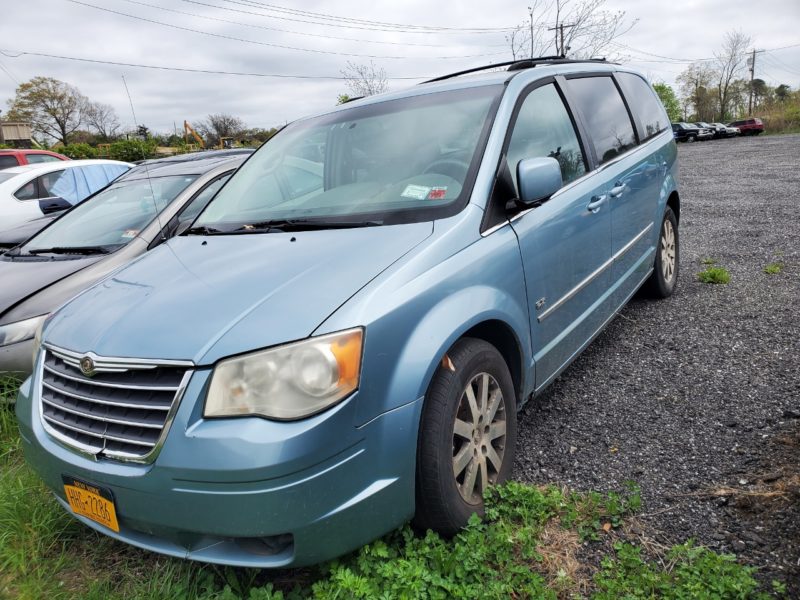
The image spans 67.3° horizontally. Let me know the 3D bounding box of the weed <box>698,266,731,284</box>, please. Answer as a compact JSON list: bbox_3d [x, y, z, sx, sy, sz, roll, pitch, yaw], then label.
[{"bbox_3d":[2.503,-0.179,4.782,0.250,0.090,0.240,3,17,30],"label":"weed"}]

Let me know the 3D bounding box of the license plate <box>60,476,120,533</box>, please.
[{"bbox_3d":[-0.998,0.656,1.948,0.305,0.155,0.020,1,14,36],"label":"license plate"}]

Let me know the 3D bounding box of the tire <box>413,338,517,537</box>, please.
[{"bbox_3d":[0.218,0.489,2.229,0.230,0.710,0.700,1,17,32],"label":"tire"}]

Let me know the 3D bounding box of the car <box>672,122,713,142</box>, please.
[{"bbox_3d":[21.702,-12.822,46.000,1.800,1.650,4.600,-12,18,-24],"label":"car"}]

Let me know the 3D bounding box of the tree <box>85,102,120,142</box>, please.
[{"bbox_3d":[-47.034,-28.062,95.000,5.700,7.200,5.500,-5,16,0],"label":"tree"}]

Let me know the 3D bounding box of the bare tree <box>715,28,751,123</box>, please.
[{"bbox_3d":[37.740,-24.953,68.000,4.200,10.800,4.200,3,17,30],"label":"bare tree"}]

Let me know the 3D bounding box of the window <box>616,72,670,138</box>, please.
[{"bbox_3d":[1.757,-1.376,4.273,0.080,0.480,0.950,-18,5,39],"label":"window"}]

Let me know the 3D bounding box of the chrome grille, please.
[{"bbox_3d":[-0.980,0.343,1.964,0.920,0.335,0.140,1,11,36],"label":"chrome grille"}]

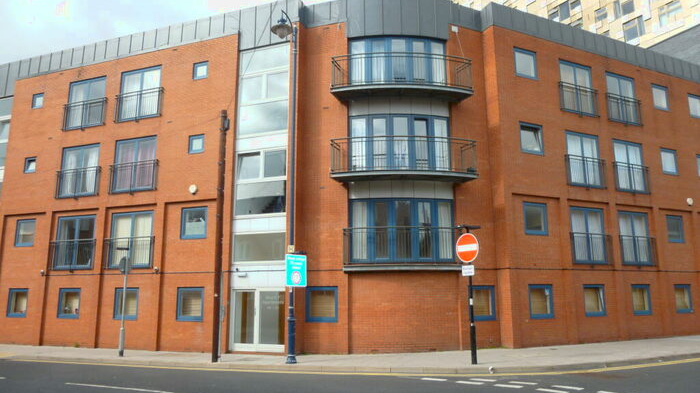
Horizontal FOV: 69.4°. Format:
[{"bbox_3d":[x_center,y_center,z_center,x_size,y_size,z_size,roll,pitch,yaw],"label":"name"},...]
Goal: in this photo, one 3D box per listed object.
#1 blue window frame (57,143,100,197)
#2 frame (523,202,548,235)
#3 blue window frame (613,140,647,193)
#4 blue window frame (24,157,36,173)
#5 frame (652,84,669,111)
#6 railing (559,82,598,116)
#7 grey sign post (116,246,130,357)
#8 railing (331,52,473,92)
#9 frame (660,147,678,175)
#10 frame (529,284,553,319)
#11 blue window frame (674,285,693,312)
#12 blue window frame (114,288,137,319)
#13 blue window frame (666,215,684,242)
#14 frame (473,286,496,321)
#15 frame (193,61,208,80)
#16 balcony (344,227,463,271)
[{"bbox_3d":[-10.710,-1.015,20.021,1.942,2.061,0.120,-4,-11,20],"label":"blue window frame"},{"bbox_3d":[6.415,0.782,17.401,1.073,1.075,0.100,4,-11,-25],"label":"frame"},{"bbox_3d":[11.244,-1.179,20.378,1.830,2.066,0.110,5,-11,-26],"label":"blue window frame"},{"bbox_3d":[-13.275,-1.289,21.087,0.639,0.658,0.120,-4,-11,20],"label":"blue window frame"},{"bbox_3d":[13.284,-4.191,21.539,1.046,1.031,0.100,4,-11,-25],"label":"frame"},{"bbox_3d":[8.760,-3.636,19.201,2.127,1.107,0.140,5,-11,-26],"label":"railing"},{"bbox_3d":[-7.596,3.459,16.800,0.500,3.546,0.600,-3,-11,15],"label":"grey sign post"},{"bbox_3d":[1.719,-3.852,16.505,4.600,1.170,1.300,0,-10,-2],"label":"railing"},{"bbox_3d":[13.654,-1.467,21.651,1.060,1.089,0.110,5,-11,-26],"label":"frame"},{"bbox_3d":[6.393,3.513,16.872,1.062,1.101,0.120,5,-12,-25],"label":"frame"},{"bbox_3d":[13.365,4.108,20.222,1.035,1.078,0.100,4,-11,-25],"label":"blue window frame"},{"bbox_3d":[-8.163,3.948,18.553,1.108,1.121,0.110,-4,-11,20],"label":"blue window frame"},{"bbox_3d":[13.341,1.360,20.697,1.050,1.080,0.100,4,-11,-25],"label":"blue window frame"},{"bbox_3d":[4.297,3.462,16.359,1.036,1.091,0.120,5,-12,-25],"label":"frame"},{"bbox_3d":[-5.526,-4.663,18.758,0.654,0.661,0.120,-4,-11,20],"label":"frame"},{"bbox_3d":[1.728,1.679,15.874,3.830,1.277,1.156,0,-10,-3],"label":"balcony"}]

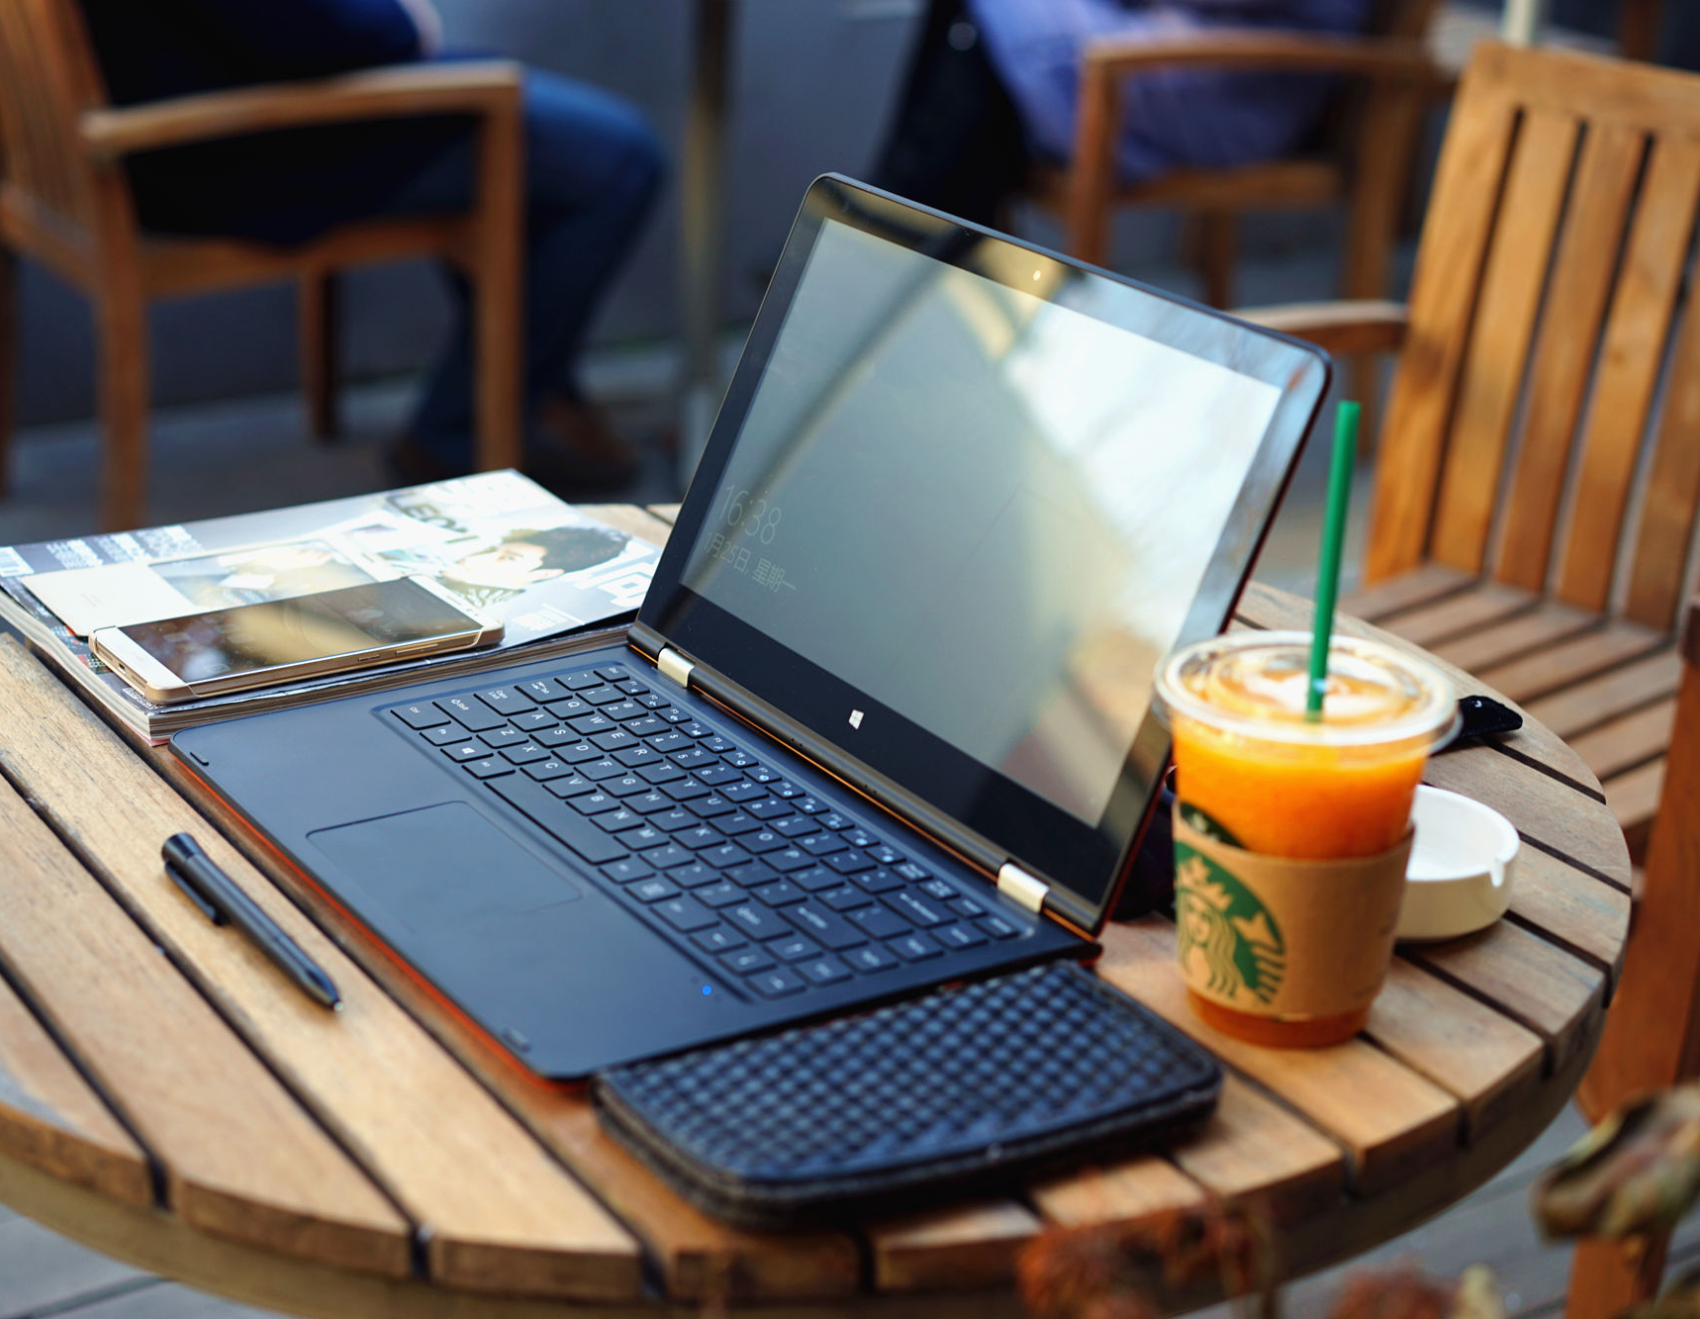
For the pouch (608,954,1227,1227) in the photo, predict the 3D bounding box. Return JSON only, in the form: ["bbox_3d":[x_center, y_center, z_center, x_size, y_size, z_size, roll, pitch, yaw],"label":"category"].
[{"bbox_3d":[0.021,0.138,0.946,0.186,0.019,0.088,-9,23,-28],"label":"pouch"}]

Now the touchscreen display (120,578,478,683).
[{"bbox_3d":[-0.231,-0.009,1.278,0.134,0.008,0.074,-12,25,-33],"label":"touchscreen display"}]

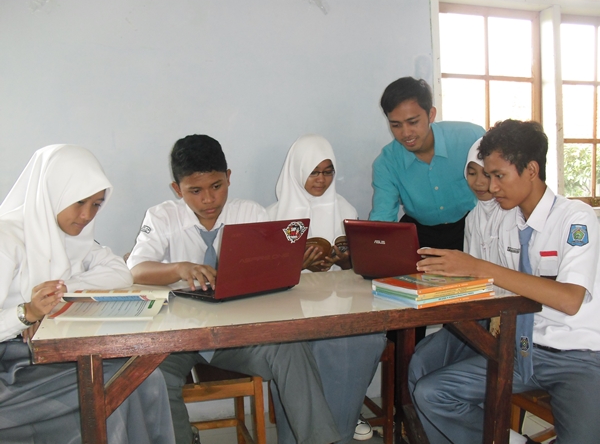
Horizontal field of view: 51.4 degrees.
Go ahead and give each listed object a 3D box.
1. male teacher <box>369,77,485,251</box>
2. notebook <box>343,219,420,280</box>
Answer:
[{"bbox_3d":[0.468,0.193,2.270,0.480,1.380,0.540,0,6,5],"label":"male teacher"},{"bbox_3d":[0.302,0.087,1.840,0.262,0.190,0.230,4,8,42],"label":"notebook"}]

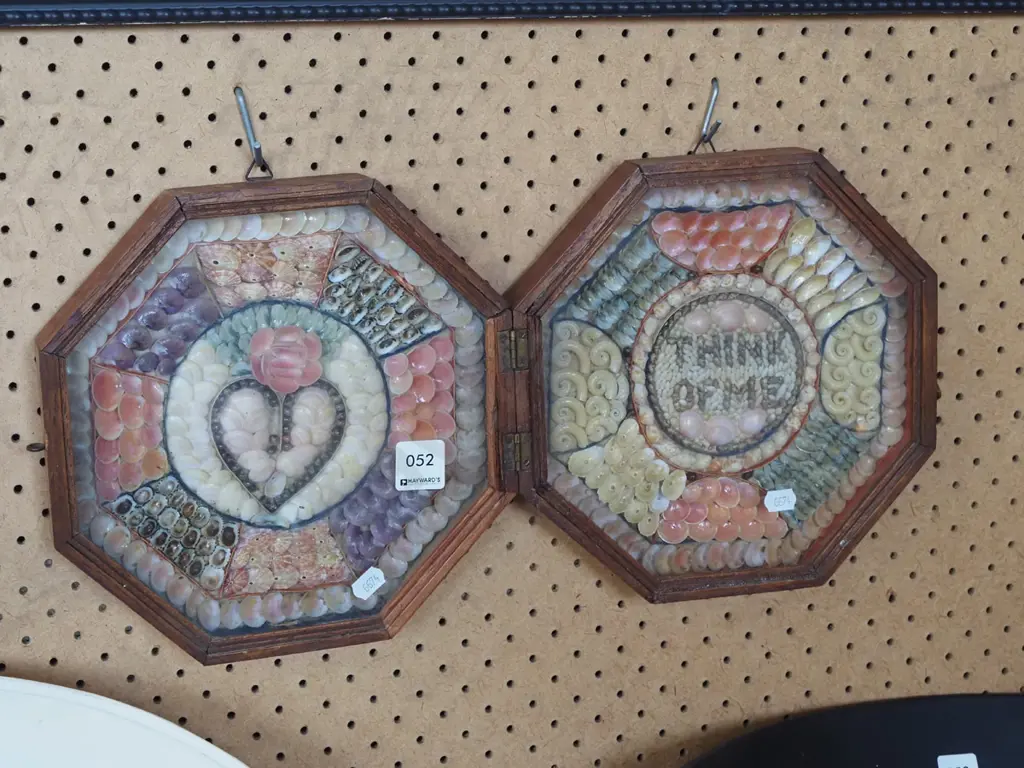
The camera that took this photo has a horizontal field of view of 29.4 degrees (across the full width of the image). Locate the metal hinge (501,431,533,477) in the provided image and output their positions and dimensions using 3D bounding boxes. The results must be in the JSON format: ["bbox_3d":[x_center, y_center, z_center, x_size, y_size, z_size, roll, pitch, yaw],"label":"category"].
[{"bbox_3d":[0.004,0.050,1.430,0.022,0.029,0.005,-5,12,-16],"label":"metal hinge"}]

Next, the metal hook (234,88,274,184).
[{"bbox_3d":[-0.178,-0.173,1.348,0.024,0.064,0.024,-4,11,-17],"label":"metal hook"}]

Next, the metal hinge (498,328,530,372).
[{"bbox_3d":[0.001,-0.024,1.415,0.023,0.029,0.005,-5,12,-16],"label":"metal hinge"}]

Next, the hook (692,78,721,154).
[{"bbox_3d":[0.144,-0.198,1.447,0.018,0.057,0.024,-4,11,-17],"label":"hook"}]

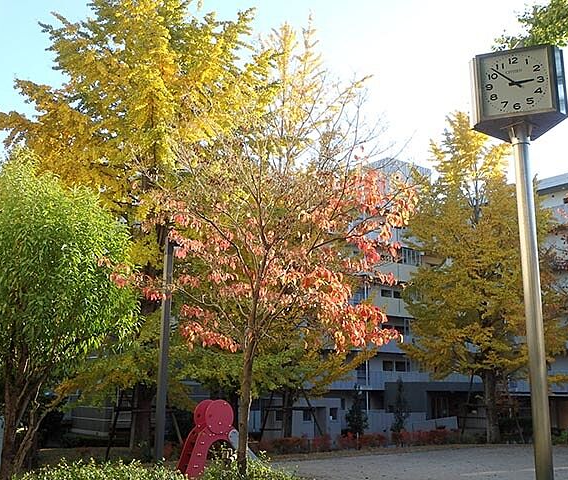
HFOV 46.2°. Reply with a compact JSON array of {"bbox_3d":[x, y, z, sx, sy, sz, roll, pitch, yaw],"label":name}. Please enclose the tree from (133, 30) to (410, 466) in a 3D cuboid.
[{"bbox_3d":[-0.171,-0.080,11.058,4.730,7.680,4.020,0,-12,0],"label":"tree"}]

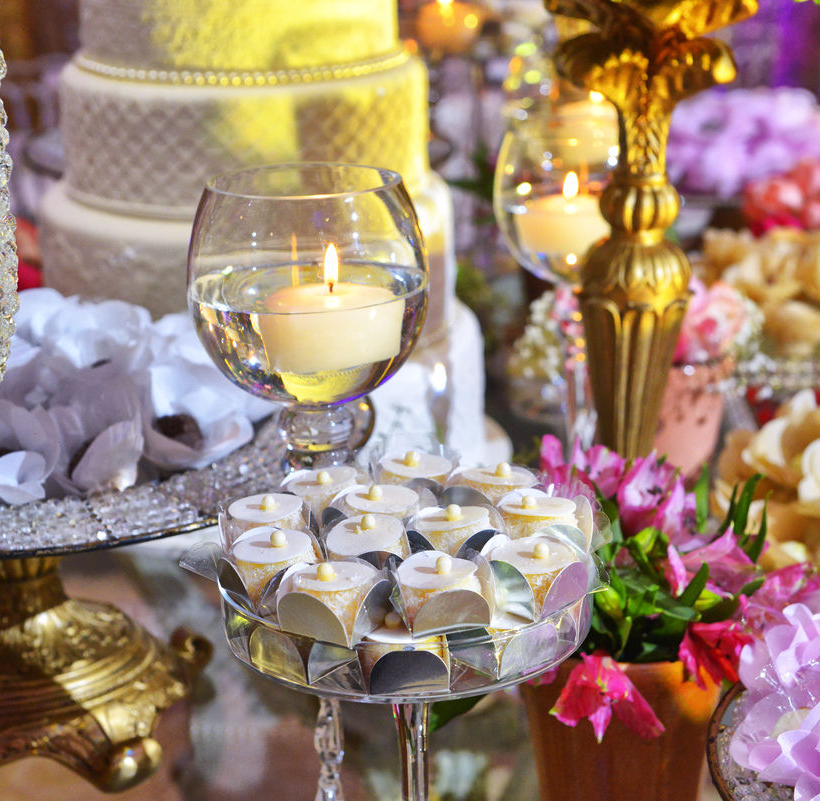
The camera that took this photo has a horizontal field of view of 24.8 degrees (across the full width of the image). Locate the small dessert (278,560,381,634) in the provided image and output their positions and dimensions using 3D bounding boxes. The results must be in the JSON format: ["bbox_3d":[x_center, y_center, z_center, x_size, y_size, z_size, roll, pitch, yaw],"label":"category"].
[{"bbox_3d":[-0.031,0.083,0.793,0.042,0.030,0.042,0,17,0],"label":"small dessert"}]

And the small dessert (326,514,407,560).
[{"bbox_3d":[-0.020,0.069,0.845,0.038,0.030,0.038,0,17,0],"label":"small dessert"}]

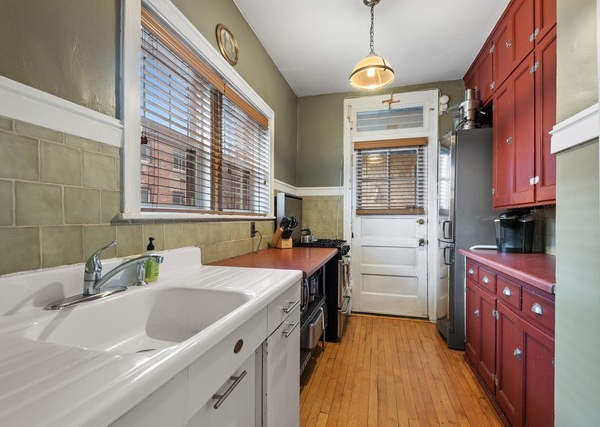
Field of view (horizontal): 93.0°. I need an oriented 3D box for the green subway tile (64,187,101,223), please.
[{"bbox_3d":[-0.778,-0.025,1.017,0.010,0.132,0.130,0,-1,15],"label":"green subway tile"}]

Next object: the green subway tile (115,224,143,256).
[{"bbox_3d":[-0.672,0.105,1.121,0.010,0.121,0.123,0,-1,14],"label":"green subway tile"}]

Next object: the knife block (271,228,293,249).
[{"bbox_3d":[-0.175,0.227,2.797,0.106,0.212,0.217,1,-1,-31],"label":"knife block"}]

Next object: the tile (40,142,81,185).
[{"bbox_3d":[-0.732,-0.149,0.876,0.010,0.122,0.116,0,-1,14],"label":"tile"}]

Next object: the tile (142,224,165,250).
[{"bbox_3d":[-0.641,0.106,1.246,0.010,0.121,0.126,0,-1,14],"label":"tile"}]

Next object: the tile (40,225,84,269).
[{"bbox_3d":[-0.732,0.102,0.875,0.010,0.121,0.120,0,-1,14],"label":"tile"}]

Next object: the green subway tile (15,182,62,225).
[{"bbox_3d":[-0.813,-0.028,0.887,0.010,0.132,0.130,0,-1,15],"label":"green subway tile"}]

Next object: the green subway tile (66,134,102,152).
[{"bbox_3d":[-0.717,-0.231,0.939,0.010,0.037,0.120,0,-1,14],"label":"green subway tile"}]

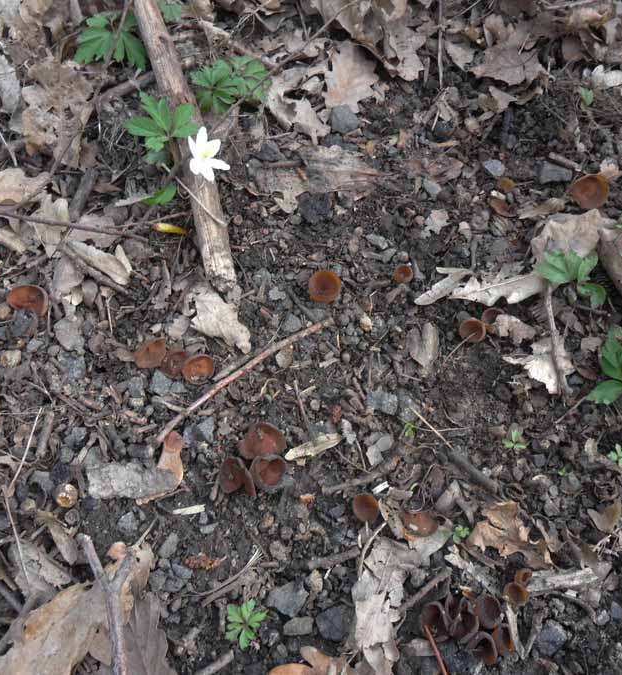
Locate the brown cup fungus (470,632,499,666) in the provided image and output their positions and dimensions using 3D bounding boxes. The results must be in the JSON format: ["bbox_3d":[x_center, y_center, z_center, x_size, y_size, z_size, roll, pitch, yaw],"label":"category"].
[{"bbox_3d":[0.099,0.179,0.402,0.018,0.011,0.018,2,77,-10],"label":"brown cup fungus"}]

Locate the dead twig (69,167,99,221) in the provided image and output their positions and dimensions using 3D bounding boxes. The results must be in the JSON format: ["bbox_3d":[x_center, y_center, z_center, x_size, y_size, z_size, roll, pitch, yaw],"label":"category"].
[{"bbox_3d":[-0.192,-0.122,0.597,0.012,0.009,0.061,3,57,2],"label":"dead twig"}]

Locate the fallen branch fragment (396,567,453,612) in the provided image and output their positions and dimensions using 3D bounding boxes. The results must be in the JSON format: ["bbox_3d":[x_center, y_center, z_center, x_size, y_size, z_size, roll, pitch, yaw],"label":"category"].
[{"bbox_3d":[0.067,0.150,0.417,0.037,0.005,0.005,-32,63,-18],"label":"fallen branch fragment"}]

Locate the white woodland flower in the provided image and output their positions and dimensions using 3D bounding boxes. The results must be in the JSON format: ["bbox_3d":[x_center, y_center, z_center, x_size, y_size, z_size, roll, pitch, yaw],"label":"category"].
[{"bbox_3d":[-0.080,-0.144,0.551,0.036,0.018,0.036,12,87,-18],"label":"white woodland flower"}]

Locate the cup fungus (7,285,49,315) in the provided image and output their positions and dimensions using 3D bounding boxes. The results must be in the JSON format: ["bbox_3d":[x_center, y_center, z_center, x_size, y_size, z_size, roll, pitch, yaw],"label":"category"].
[{"bbox_3d":[-0.228,-0.030,0.568,0.033,0.017,0.028,0,60,0],"label":"cup fungus"}]

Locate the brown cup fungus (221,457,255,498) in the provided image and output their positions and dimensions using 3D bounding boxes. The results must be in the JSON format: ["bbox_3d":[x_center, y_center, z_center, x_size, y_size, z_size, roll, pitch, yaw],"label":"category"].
[{"bbox_3d":[-0.048,0.091,0.461,0.024,0.015,0.024,0,77,0],"label":"brown cup fungus"}]

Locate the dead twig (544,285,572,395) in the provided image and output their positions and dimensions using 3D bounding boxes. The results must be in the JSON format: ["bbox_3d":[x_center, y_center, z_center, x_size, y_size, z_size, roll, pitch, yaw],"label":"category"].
[{"bbox_3d":[0.176,0.001,0.502,0.008,0.008,0.089,3,58,2],"label":"dead twig"}]

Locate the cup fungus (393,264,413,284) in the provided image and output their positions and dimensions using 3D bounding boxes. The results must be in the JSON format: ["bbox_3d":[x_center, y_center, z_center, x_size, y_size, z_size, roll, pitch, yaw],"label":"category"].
[{"bbox_3d":[0.071,-0.050,0.543,0.015,0.012,0.015,0,58,0],"label":"cup fungus"}]

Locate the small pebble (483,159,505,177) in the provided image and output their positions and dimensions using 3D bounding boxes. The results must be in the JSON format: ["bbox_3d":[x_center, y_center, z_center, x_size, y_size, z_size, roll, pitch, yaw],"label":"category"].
[{"bbox_3d":[0.168,-0.156,0.644,0.020,0.010,0.015,0,60,0],"label":"small pebble"}]

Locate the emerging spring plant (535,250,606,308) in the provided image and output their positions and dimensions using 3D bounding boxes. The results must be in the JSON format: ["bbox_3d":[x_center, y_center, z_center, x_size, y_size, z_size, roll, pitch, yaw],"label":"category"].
[{"bbox_3d":[0.191,-0.043,0.517,0.047,0.033,0.042,0,58,0],"label":"emerging spring plant"}]

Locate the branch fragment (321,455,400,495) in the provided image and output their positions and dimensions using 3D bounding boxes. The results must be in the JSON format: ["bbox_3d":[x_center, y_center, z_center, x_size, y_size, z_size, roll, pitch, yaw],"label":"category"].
[{"bbox_3d":[0.033,0.091,0.465,0.056,0.007,0.006,-20,59,-13],"label":"branch fragment"}]

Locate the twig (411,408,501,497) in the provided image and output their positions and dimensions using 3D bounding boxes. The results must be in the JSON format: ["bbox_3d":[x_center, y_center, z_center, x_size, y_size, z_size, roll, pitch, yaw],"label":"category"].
[{"bbox_3d":[0.103,0.081,0.507,0.010,0.010,0.085,-37,66,-19],"label":"twig"}]

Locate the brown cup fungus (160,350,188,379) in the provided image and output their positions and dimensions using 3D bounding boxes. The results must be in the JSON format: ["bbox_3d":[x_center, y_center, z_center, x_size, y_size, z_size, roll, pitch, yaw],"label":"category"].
[{"bbox_3d":[-0.106,0.021,0.540,0.022,0.014,0.021,0,60,0],"label":"brown cup fungus"}]

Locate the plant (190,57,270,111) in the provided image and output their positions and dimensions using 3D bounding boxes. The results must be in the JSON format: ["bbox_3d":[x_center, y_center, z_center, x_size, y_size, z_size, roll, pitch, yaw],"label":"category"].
[{"bbox_3d":[-0.079,-0.246,0.684,0.076,0.032,0.055,0,60,0],"label":"plant"}]

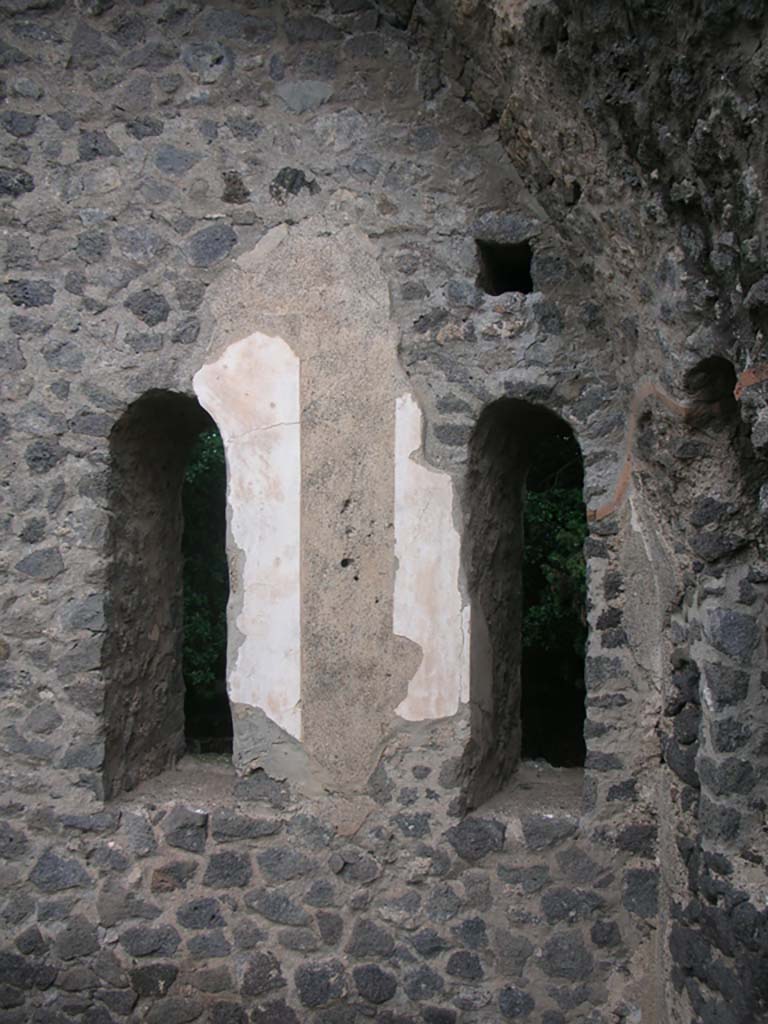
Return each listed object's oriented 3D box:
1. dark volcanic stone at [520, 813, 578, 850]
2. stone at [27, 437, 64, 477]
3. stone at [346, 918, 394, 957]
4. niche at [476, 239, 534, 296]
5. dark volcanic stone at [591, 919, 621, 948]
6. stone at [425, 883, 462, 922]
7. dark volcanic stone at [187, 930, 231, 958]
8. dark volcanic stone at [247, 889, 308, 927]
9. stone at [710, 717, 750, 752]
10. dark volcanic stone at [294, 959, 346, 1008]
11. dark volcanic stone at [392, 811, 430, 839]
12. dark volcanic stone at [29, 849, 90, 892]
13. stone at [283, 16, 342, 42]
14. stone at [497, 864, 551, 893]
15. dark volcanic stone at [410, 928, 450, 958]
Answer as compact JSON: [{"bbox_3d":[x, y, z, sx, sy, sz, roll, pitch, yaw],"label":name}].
[{"bbox_3d":[0.550,1.065,3.464,0.182,0.114,0.100,0,-3,0],"label":"dark volcanic stone"},{"bbox_3d":[-1.228,-0.198,3.756,0.134,0.134,0.096,0,-4,0],"label":"stone"},{"bbox_3d":[-0.046,1.442,3.508,0.161,0.125,0.107,0,-3,0],"label":"stone"},{"bbox_3d":[0.408,-0.803,3.538,0.191,0.195,0.220,0,-4,3],"label":"niche"},{"bbox_3d":[0.748,1.423,3.496,0.101,0.099,0.080,0,-3,0],"label":"dark volcanic stone"},{"bbox_3d":[0.202,1.324,3.510,0.128,0.132,0.098,0,-3,0],"label":"stone"},{"bbox_3d":[-0.611,1.514,3.624,0.143,0.095,0.084,0,-4,0],"label":"dark volcanic stone"},{"bbox_3d":[-0.414,1.539,4.029,0.232,0.143,0.141,0,-2,0],"label":"dark volcanic stone"},{"bbox_3d":[1.116,0.717,3.334,0.129,0.113,0.086,-1,-5,20],"label":"stone"},{"bbox_3d":[-0.201,1.514,3.362,0.167,0.156,0.110,0,-4,3],"label":"dark volcanic stone"},{"bbox_3d":[0.093,1.064,3.514,0.128,0.087,0.080,0,-3,0],"label":"dark volcanic stone"},{"bbox_3d":[-1.105,1.223,3.531,0.212,0.146,0.130,0,-3,0],"label":"dark volcanic stone"},{"bbox_3d":[-0.264,-1.813,3.882,0.211,0.102,0.106,0,-4,0],"label":"stone"},{"bbox_3d":[0.473,1.244,3.514,0.182,0.093,0.097,0,-3,0],"label":"stone"},{"bbox_3d":[0.157,1.457,3.497,0.134,0.099,0.086,0,-3,0],"label":"dark volcanic stone"}]

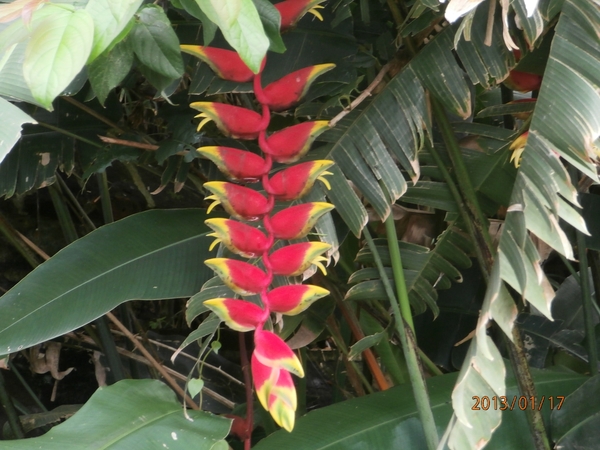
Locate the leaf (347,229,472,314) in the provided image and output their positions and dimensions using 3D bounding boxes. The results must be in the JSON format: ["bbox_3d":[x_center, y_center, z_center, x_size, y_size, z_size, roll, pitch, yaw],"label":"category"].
[{"bbox_3d":[0.129,0.055,3.400,0.150,0.105,0.075,0,5,0],"label":"leaf"}]

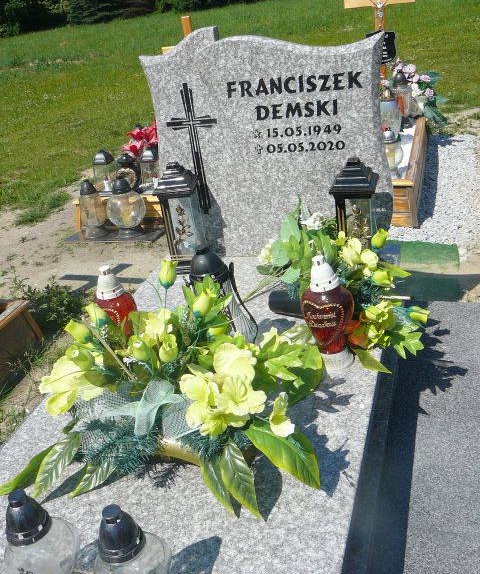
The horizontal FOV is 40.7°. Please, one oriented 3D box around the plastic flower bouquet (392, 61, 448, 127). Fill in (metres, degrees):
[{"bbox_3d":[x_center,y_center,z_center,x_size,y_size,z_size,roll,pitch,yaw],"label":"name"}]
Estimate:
[{"bbox_3d":[1.147,-1.236,4.132,0.340,0.380,0.280,1,29,18],"label":"plastic flower bouquet"}]

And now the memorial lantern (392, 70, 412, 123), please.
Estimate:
[{"bbox_3d":[1.130,-1.311,4.500,0.140,0.385,0.140,1,26,19],"label":"memorial lantern"}]

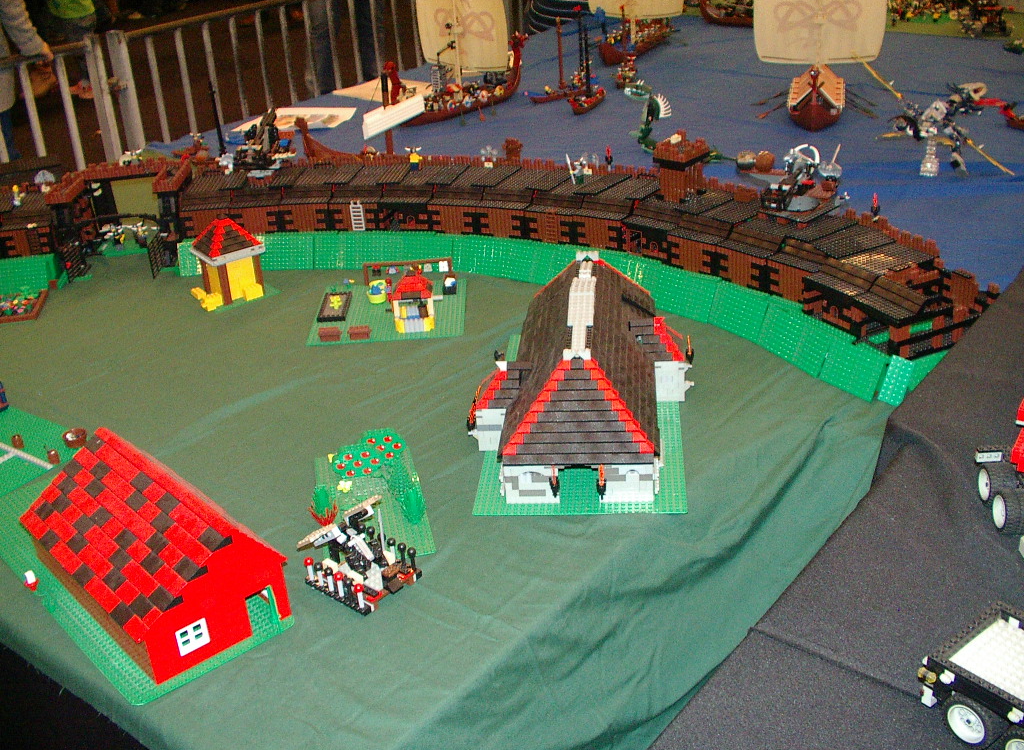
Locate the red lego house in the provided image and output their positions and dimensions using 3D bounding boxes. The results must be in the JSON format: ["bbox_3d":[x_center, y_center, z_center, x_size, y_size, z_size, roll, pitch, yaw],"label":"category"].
[{"bbox_3d":[-0.407,0.178,1.244,0.176,0.131,0.316,-25,33,-36],"label":"red lego house"}]

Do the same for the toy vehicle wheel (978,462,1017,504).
[{"bbox_3d":[0.480,0.108,1.114,0.026,0.043,0.043,-2,26,3],"label":"toy vehicle wheel"}]

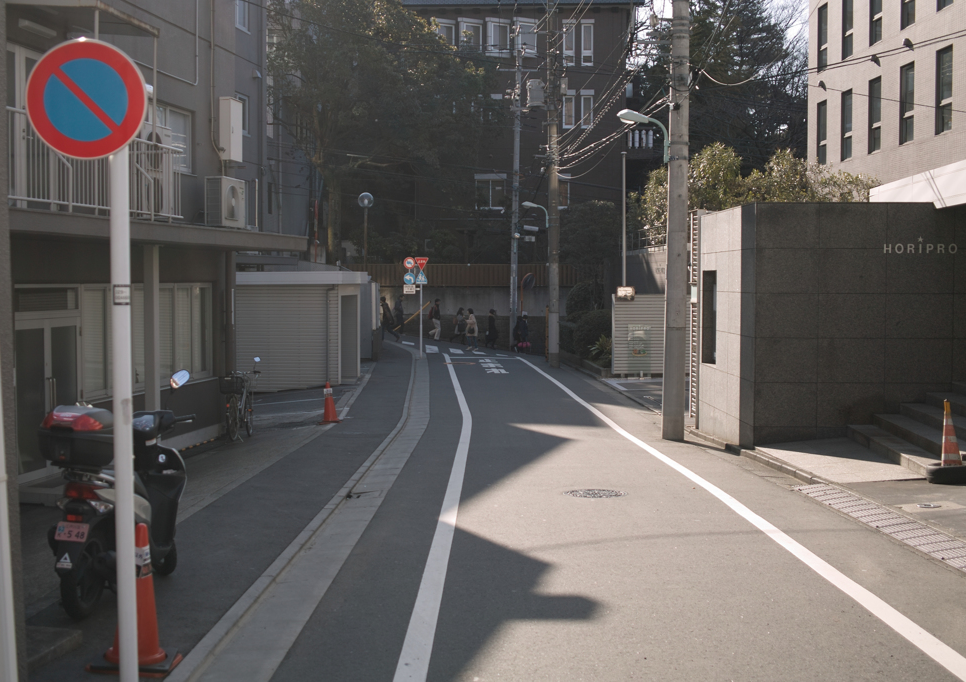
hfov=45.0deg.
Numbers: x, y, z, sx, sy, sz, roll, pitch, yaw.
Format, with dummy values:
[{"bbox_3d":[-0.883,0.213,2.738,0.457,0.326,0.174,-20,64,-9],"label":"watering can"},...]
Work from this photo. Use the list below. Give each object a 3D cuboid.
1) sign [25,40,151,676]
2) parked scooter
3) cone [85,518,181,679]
[{"bbox_3d":[-1.292,0.311,3.884,0.410,2.600,0.100,0,3,-3],"label":"sign"},{"bbox_3d":[-2.166,0.883,7.105,0.700,1.360,1.760,1,3,11],"label":"parked scooter"},{"bbox_3d":[-1.735,1.251,5.799,0.380,0.700,0.380,1,3,8],"label":"cone"}]

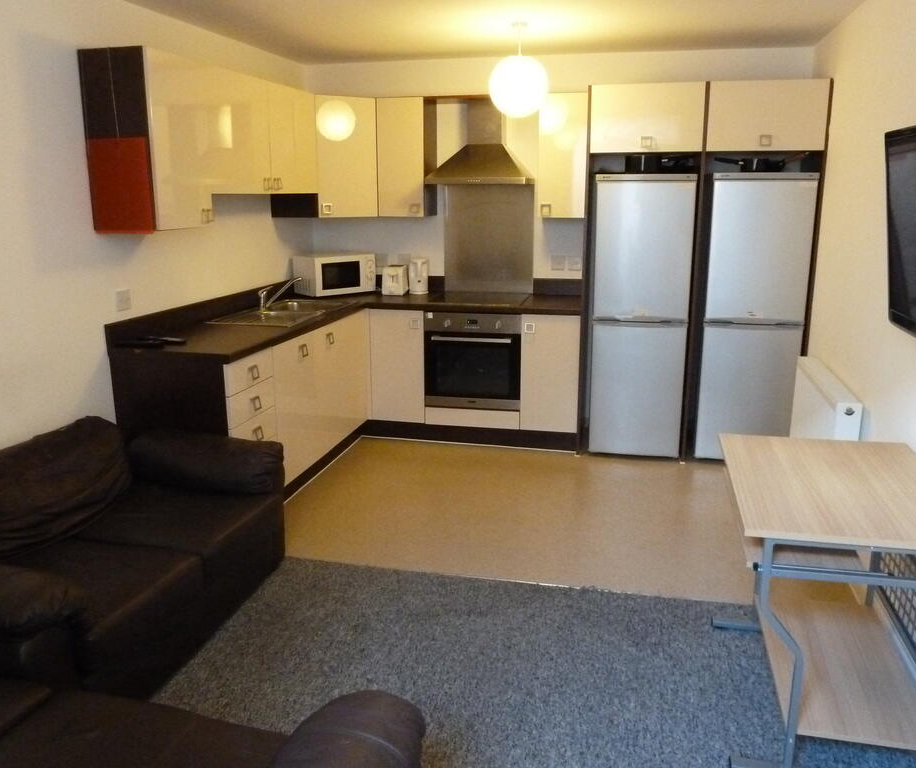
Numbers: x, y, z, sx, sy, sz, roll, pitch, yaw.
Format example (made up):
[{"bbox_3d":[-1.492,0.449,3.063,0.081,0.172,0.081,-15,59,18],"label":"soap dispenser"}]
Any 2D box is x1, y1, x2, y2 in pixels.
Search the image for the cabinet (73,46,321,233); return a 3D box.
[{"bbox_3d":[-1.187,-1.171,3.721,0.319,0.724,1.594,3,14,14],"label":"cabinet"}]

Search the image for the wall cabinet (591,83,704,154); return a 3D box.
[{"bbox_3d":[1.075,-1.482,4.200,0.600,0.355,0.600,3,14,14],"label":"wall cabinet"}]

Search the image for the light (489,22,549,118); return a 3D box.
[{"bbox_3d":[0.314,-1.610,3.807,0.300,0.472,0.300,3,14,14],"label":"light"}]

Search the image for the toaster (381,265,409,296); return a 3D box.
[{"bbox_3d":[-0.415,-0.702,4.979,0.145,0.183,0.255,1,14,3],"label":"toaster"}]

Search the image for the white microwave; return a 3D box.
[{"bbox_3d":[-0.823,-0.737,4.943,0.448,0.251,0.318,-11,18,-38],"label":"white microwave"}]

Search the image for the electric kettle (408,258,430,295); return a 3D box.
[{"bbox_3d":[-0.262,-0.726,5.002,0.140,0.230,0.195,-1,14,-3],"label":"electric kettle"}]

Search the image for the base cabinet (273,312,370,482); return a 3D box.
[{"bbox_3d":[-0.998,0.010,4.145,0.600,0.710,1.223,3,14,14],"label":"base cabinet"}]

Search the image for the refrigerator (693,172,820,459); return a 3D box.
[{"bbox_3d":[1.693,-0.393,4.327,0.540,1.631,0.575,3,14,14],"label":"refrigerator"}]

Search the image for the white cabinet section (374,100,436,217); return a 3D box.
[{"bbox_3d":[-0.320,-1.441,4.762,0.300,0.715,0.327,3,14,13],"label":"white cabinet section"}]

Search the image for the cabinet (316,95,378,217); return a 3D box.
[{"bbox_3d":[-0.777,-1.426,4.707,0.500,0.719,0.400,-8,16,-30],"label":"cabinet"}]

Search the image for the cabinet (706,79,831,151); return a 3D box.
[{"bbox_3d":[1.655,-1.436,4.053,0.601,0.355,0.600,3,14,14],"label":"cabinet"}]

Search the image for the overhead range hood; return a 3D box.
[{"bbox_3d":[0.154,-1.487,4.520,0.600,0.533,0.500,3,14,14],"label":"overhead range hood"}]

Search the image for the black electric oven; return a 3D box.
[{"bbox_3d":[0.147,-0.192,4.759,0.597,0.597,0.570,3,14,13],"label":"black electric oven"}]

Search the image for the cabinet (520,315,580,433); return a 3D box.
[{"bbox_3d":[0.617,-0.124,4.670,0.344,0.710,0.600,3,14,14],"label":"cabinet"}]

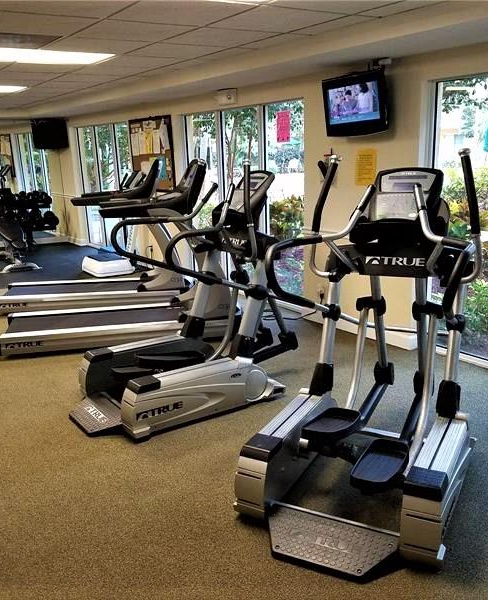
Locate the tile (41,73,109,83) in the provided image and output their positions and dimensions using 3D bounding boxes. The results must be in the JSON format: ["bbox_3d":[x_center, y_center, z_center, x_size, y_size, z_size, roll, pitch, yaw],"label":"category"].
[{"bbox_3d":[-1.575,-2.209,5.942,0.610,0.030,0.610,-12,17,-33],"label":"tile"}]

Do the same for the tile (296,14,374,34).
[{"bbox_3d":[0.542,-1.707,3.714,0.250,0.030,0.610,-12,17,-33],"label":"tile"}]

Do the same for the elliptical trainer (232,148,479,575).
[{"bbox_3d":[0.660,0.089,2.990,0.898,1.601,1.754,5,16,27],"label":"elliptical trainer"}]

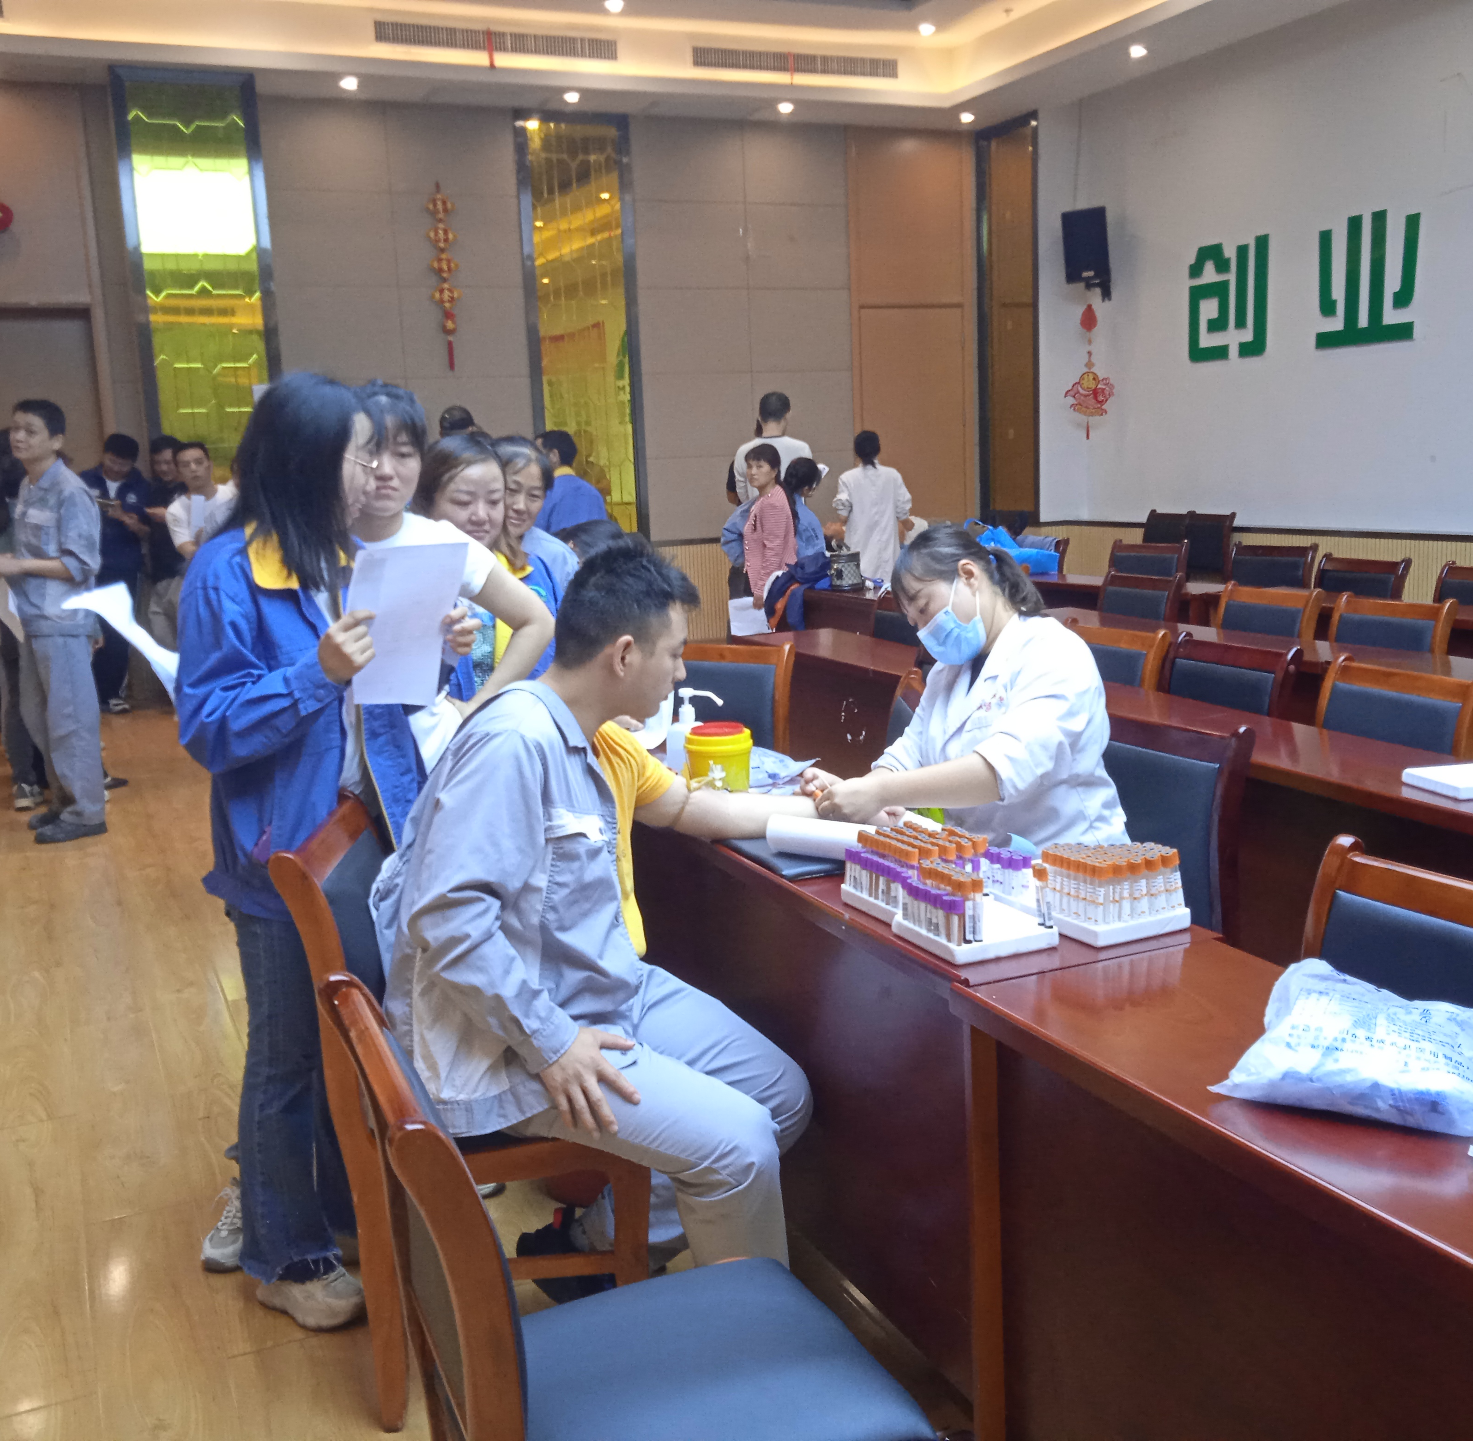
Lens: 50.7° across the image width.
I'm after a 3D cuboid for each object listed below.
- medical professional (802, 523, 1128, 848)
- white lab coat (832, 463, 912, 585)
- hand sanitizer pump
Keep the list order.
[{"bbox_3d":[0.478,0.276,3.058,0.680,1.310,0.520,-5,10,-17],"label":"medical professional"},{"bbox_3d":[0.872,-1.152,9.906,0.510,0.960,0.320,-1,10,7],"label":"white lab coat"},{"bbox_3d":[-0.093,0.017,3.390,0.123,0.180,0.078,-1,10,7],"label":"hand sanitizer pump"}]

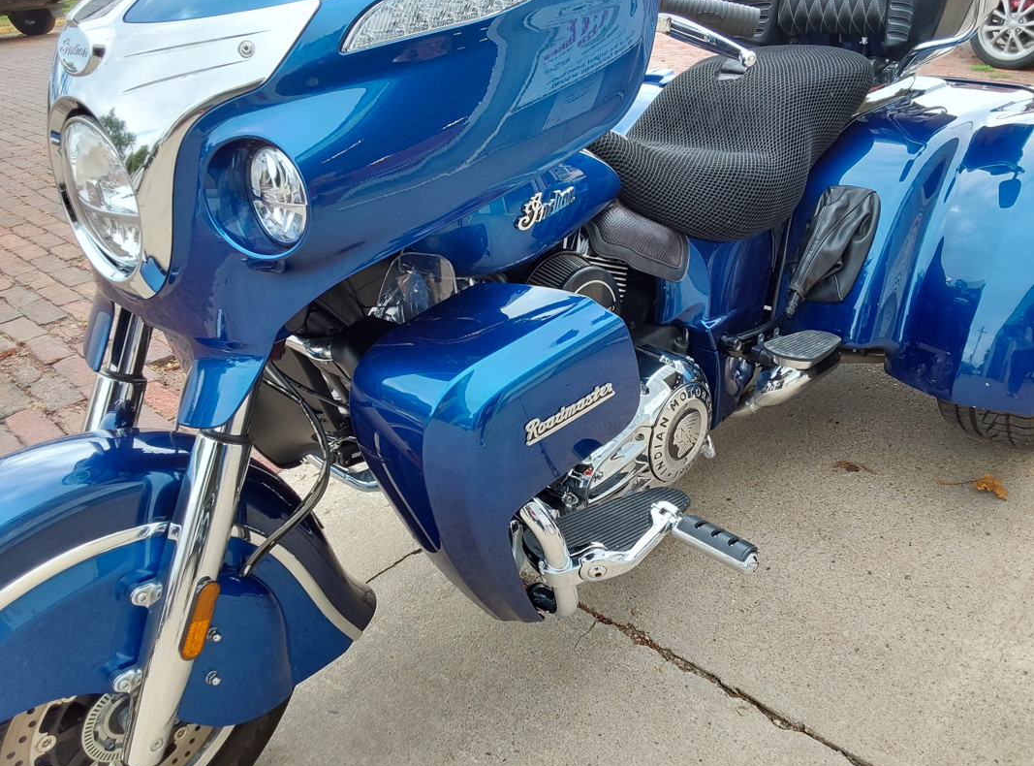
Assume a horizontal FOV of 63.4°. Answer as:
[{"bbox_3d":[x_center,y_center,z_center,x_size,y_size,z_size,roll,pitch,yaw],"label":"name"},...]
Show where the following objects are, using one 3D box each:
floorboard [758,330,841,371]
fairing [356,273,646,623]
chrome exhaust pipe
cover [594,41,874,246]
[{"bbox_3d":[0.575,-0.071,1.697,0.170,0.037,0.115,-23,32,-39],"label":"floorboard"},{"bbox_3d":[-0.026,0.106,1.149,0.350,0.415,0.240,-29,36,-36],"label":"fairing"},{"bbox_3d":[0.587,-0.001,1.781,0.350,0.088,0.085,-22,32,-34],"label":"chrome exhaust pipe"},{"bbox_3d":[0.402,-0.509,1.744,0.720,0.290,0.410,-29,36,-36],"label":"cover"}]

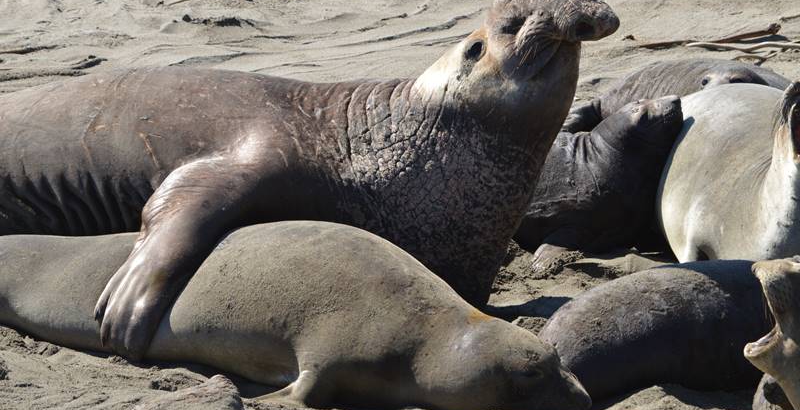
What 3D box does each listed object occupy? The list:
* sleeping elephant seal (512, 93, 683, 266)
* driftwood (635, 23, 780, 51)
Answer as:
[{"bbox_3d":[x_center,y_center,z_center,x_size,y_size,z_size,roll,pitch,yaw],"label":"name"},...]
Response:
[{"bbox_3d":[0.571,-0.186,23.040,1.150,0.550,0.470,5,16,17],"label":"sleeping elephant seal"},{"bbox_3d":[1.343,-0.731,26.016,0.680,0.090,0.120,-5,16,-16],"label":"driftwood"}]

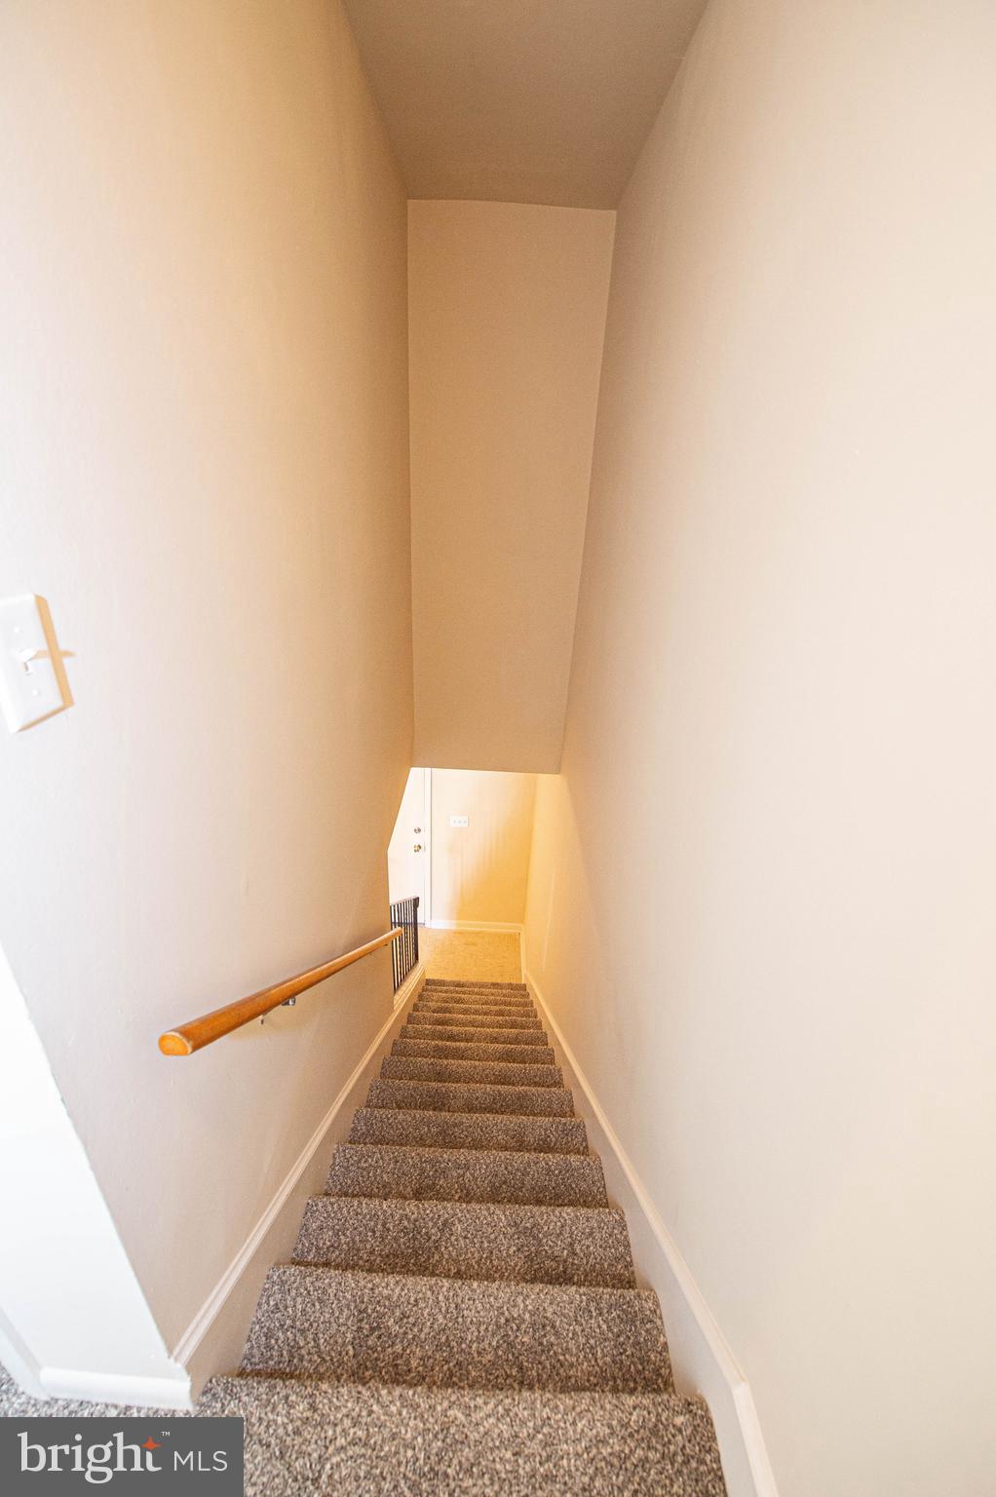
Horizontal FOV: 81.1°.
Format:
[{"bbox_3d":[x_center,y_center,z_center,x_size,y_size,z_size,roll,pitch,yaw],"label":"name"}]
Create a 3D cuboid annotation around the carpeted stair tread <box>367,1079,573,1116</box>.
[{"bbox_3d":[-0.118,1.589,2.495,0.900,0.050,0.275,3,24,-1],"label":"carpeted stair tread"}]

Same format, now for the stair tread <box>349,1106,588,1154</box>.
[{"bbox_3d":[-0.110,1.523,2.187,0.900,0.050,0.275,3,24,-1],"label":"stair tread"}]

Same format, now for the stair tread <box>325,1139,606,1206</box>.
[{"bbox_3d":[-0.101,1.457,1.878,0.900,0.050,0.275,3,24,-1],"label":"stair tread"}]

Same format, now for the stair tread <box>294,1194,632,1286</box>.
[{"bbox_3d":[-0.092,1.391,1.570,0.900,0.050,0.275,3,24,-1],"label":"stair tread"}]

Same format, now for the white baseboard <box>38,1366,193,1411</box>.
[{"bbox_3d":[-0.660,1.117,1.014,0.257,0.090,0.016,3,24,-1],"label":"white baseboard"}]

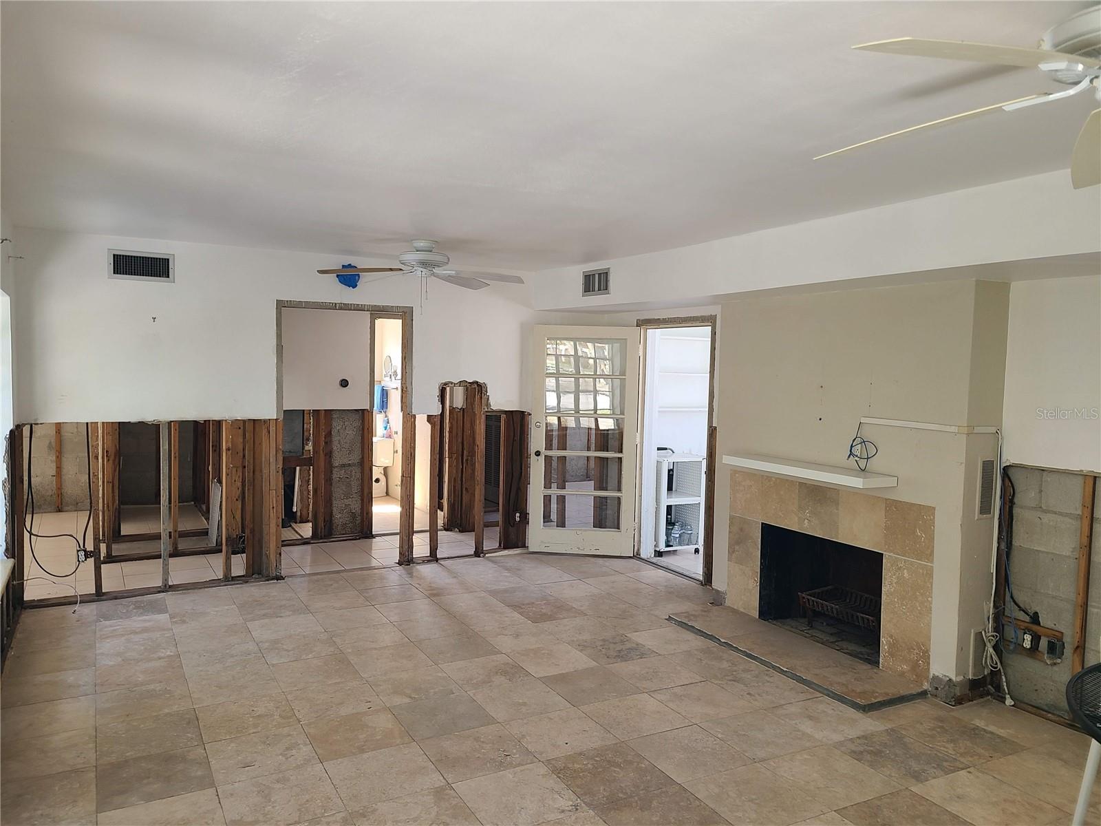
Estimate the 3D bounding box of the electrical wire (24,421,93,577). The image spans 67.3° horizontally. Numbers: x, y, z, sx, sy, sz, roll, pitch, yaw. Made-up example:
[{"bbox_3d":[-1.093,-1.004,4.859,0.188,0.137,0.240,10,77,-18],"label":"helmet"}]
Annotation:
[{"bbox_3d":[-3.344,0.593,5.619,0.394,1.045,0.086,-1,4,-28],"label":"electrical wire"}]

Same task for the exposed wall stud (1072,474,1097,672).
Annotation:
[{"bbox_3d":[2.529,0.850,3.927,0.030,1.131,0.042,-1,4,-28],"label":"exposed wall stud"}]

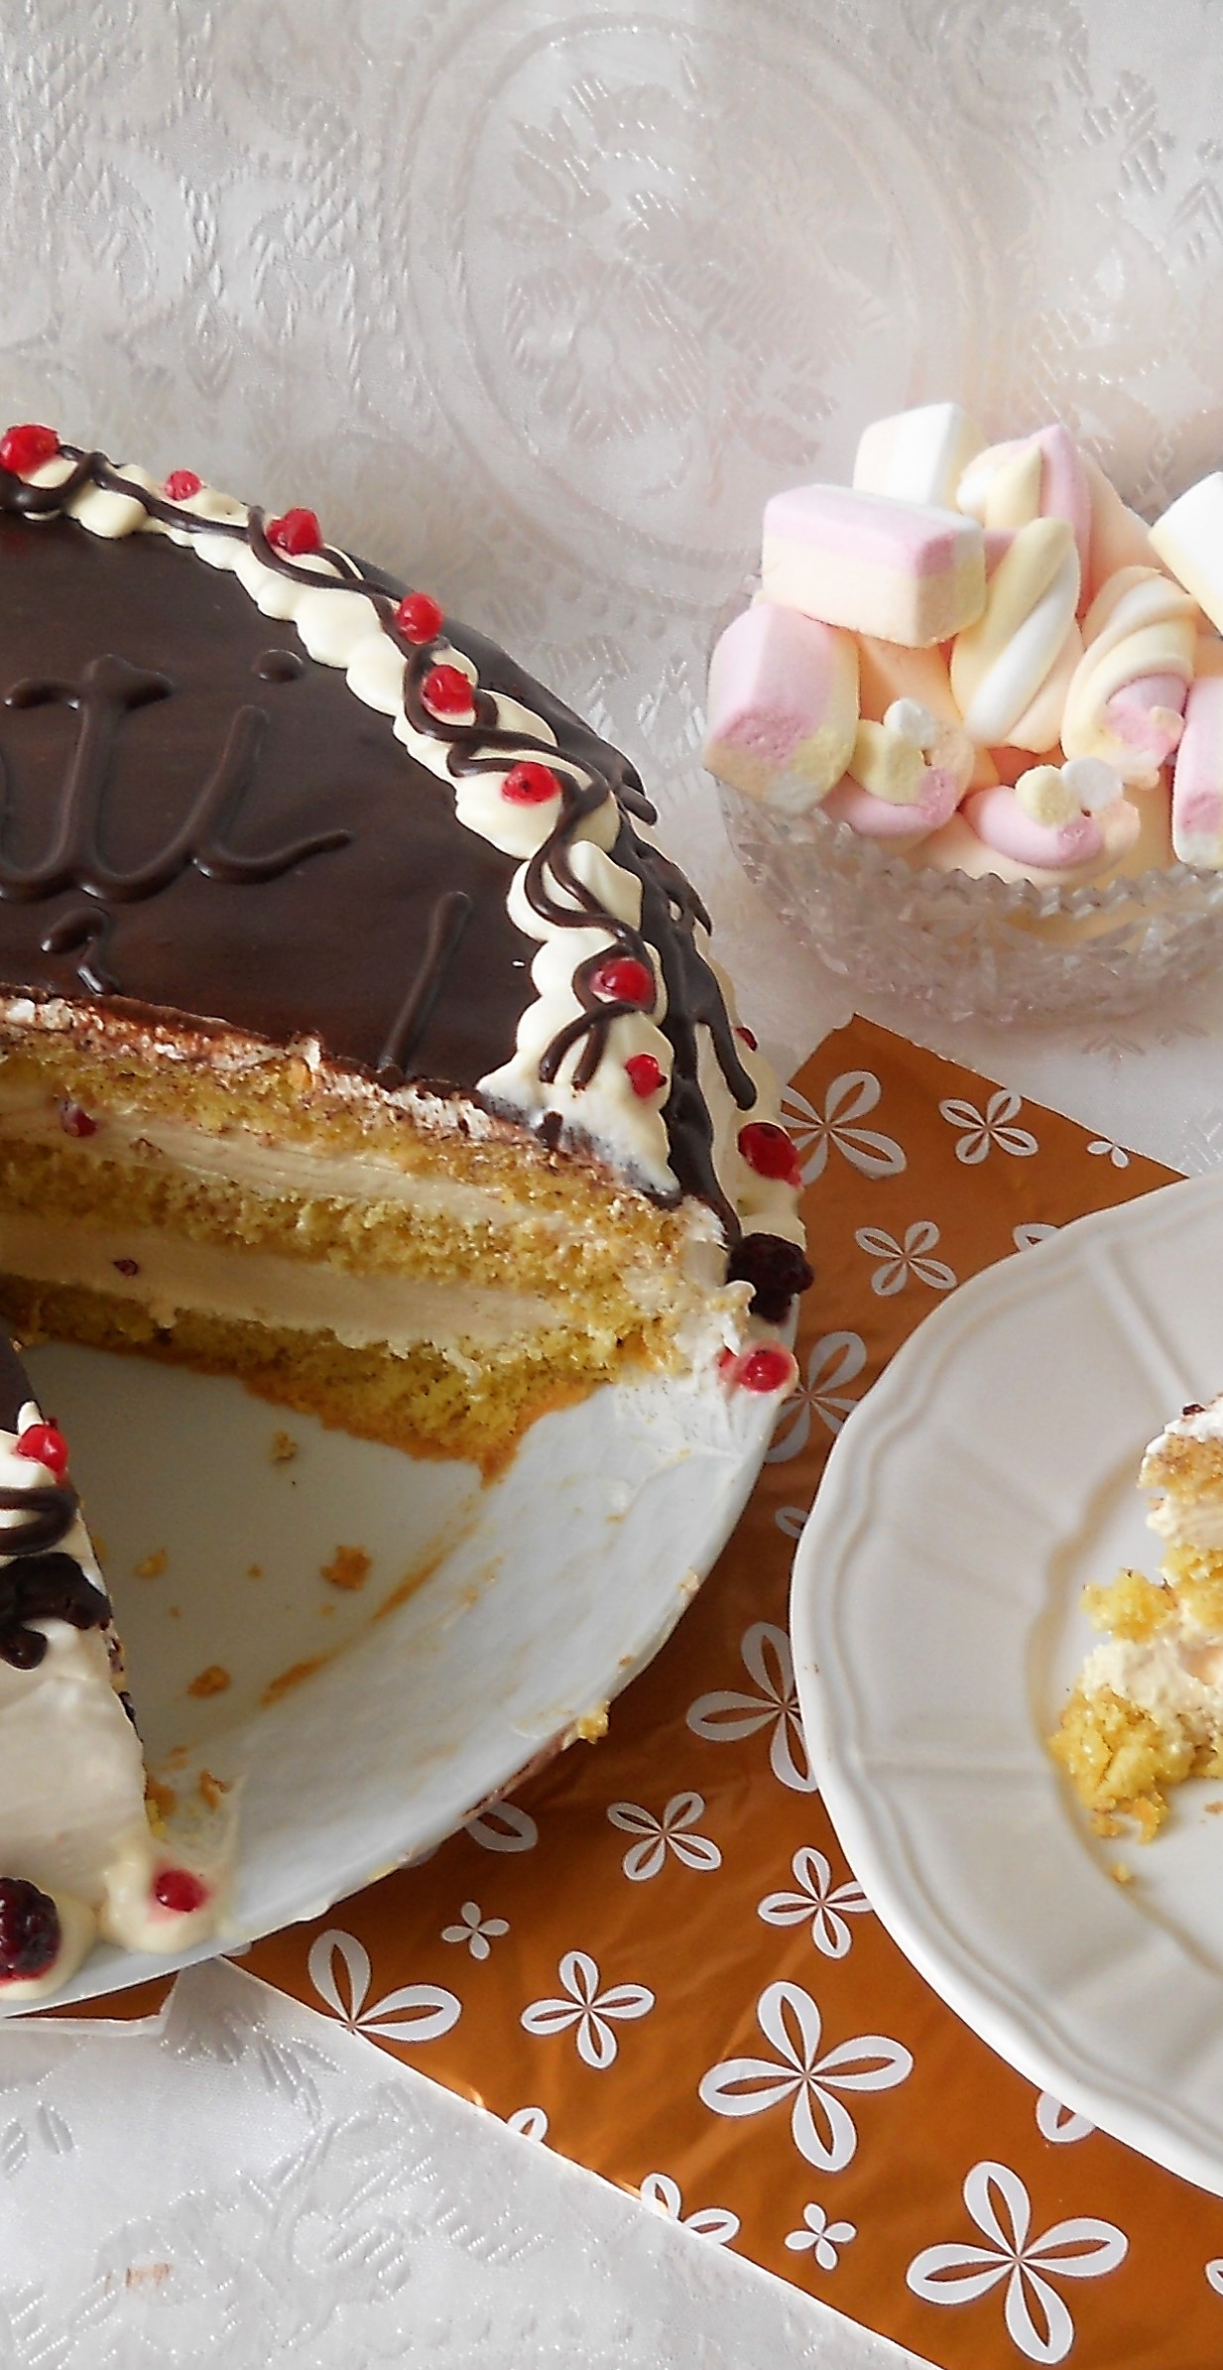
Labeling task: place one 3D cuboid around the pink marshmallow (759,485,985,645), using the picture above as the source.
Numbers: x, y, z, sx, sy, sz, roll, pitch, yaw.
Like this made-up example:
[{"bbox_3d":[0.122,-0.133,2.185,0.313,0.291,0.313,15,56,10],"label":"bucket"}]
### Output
[{"bbox_3d":[0.044,-0.105,0.635,0.035,0.019,0.018,21,35,36],"label":"pink marshmallow"}]

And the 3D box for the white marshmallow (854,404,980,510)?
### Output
[{"bbox_3d":[0.053,-0.118,0.655,0.018,0.018,0.030,-6,66,34],"label":"white marshmallow"}]

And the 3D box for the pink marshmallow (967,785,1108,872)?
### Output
[{"bbox_3d":[0.078,-0.065,0.686,0.027,0.018,0.025,6,25,6],"label":"pink marshmallow"}]

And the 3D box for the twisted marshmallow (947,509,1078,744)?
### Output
[{"bbox_3d":[0.069,-0.094,0.638,0.019,0.019,0.037,9,72,5],"label":"twisted marshmallow"}]

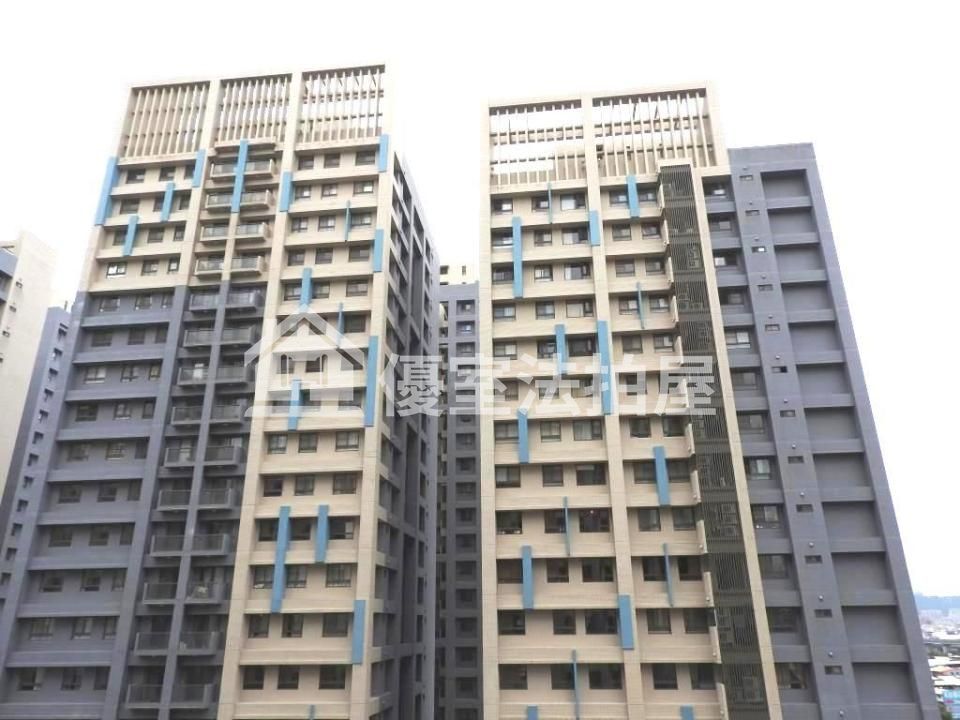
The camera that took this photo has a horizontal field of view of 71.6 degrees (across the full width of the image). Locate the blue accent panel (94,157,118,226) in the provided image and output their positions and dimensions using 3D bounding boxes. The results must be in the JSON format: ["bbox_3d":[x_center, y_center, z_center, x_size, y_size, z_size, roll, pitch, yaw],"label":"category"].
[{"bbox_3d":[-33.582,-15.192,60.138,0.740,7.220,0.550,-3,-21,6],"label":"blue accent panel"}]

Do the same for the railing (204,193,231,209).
[{"bbox_3d":[-22.673,-13.881,58.223,2.460,1.290,0.150,-3,-21,6],"label":"railing"}]

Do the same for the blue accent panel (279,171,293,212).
[{"bbox_3d":[-16.750,-14.511,57.690,0.700,3.970,0.300,-3,-21,6],"label":"blue accent panel"}]

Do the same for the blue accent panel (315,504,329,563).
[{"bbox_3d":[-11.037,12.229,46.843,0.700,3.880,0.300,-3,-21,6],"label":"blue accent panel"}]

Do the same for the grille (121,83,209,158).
[{"bbox_3d":[-29.481,-22.290,62.867,8.000,8.200,0.600,-3,-21,6],"label":"grille"}]

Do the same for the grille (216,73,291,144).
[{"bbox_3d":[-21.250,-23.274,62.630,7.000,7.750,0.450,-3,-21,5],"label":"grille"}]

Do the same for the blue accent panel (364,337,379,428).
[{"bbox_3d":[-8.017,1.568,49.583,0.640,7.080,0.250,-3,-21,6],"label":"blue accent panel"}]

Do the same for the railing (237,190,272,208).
[{"bbox_3d":[-19.906,-14.121,58.896,2.570,1.450,0.600,-3,-21,5],"label":"railing"}]

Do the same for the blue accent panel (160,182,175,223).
[{"bbox_3d":[-27.899,-14.080,59.591,0.640,4.130,0.220,-3,-21,5],"label":"blue accent panel"}]

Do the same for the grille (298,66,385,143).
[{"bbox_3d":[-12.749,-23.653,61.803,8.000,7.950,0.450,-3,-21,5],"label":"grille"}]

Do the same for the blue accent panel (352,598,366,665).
[{"bbox_3d":[-7.987,18.036,44.223,0.700,3.900,0.220,-3,-21,6],"label":"blue accent panel"}]

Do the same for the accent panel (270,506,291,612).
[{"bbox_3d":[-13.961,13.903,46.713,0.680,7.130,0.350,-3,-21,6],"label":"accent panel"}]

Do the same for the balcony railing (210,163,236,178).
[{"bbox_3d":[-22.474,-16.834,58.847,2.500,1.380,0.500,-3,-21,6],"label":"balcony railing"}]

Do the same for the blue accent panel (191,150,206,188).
[{"bbox_3d":[-25.042,-17.067,59.405,0.740,3.950,0.250,-3,-21,6],"label":"blue accent panel"}]

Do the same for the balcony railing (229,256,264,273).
[{"bbox_3d":[-19.498,-7.977,55.594,2.460,1.320,0.150,-3,-21,6],"label":"balcony railing"}]

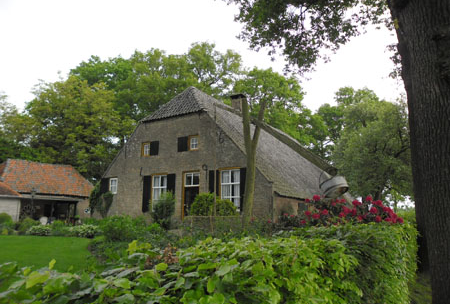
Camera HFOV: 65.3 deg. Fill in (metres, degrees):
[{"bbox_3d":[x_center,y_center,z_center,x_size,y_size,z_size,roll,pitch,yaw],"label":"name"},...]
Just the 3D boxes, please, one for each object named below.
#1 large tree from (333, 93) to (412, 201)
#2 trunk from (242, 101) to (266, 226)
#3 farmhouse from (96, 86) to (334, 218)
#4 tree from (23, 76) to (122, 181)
[{"bbox_3d":[10.917,0.490,25.414,6.195,9.970,6.195,0,-11,0],"label":"large tree"},{"bbox_3d":[0.781,0.304,9.628,0.720,3.785,0.420,0,-11,0],"label":"trunk"},{"bbox_3d":[1.759,0.967,24.697,11.500,8.400,17.200,-7,-13,32],"label":"farmhouse"},{"bbox_3d":[-13.467,-0.454,30.659,8.815,13.263,8.374,0,-11,0],"label":"tree"}]

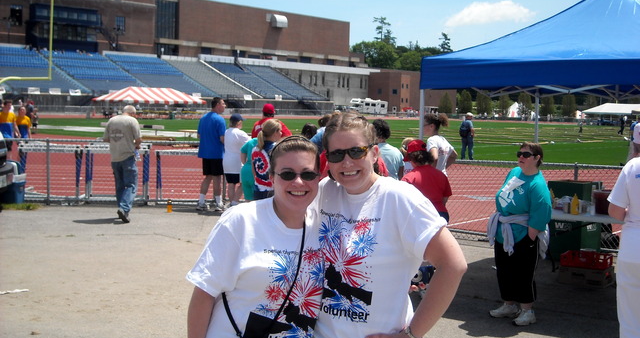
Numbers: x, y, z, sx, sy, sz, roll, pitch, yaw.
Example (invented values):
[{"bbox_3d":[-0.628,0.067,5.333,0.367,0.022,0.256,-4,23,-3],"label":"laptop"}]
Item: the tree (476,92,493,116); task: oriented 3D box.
[{"bbox_3d":[31.959,-12.725,176.000,2.914,5.828,2.914,1,4,0],"label":"tree"}]

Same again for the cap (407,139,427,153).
[{"bbox_3d":[0.928,-0.205,8.850,0.180,0.150,0.270,-3,-13,-46],"label":"cap"}]

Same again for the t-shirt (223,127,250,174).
[{"bbox_3d":[-1.330,-0.290,14.600,0.480,0.720,0.320,2,4,18],"label":"t-shirt"}]

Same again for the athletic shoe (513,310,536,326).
[{"bbox_3d":[1.718,1.244,7.600,0.265,0.120,0.100,-2,5,-42],"label":"athletic shoe"}]

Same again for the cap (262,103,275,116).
[{"bbox_3d":[-0.802,-0.936,14.250,0.180,0.150,0.270,1,1,-5],"label":"cap"}]

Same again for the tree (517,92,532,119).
[{"bbox_3d":[38.923,-12.104,172.000,2.753,5.601,2.753,1,4,0],"label":"tree"}]

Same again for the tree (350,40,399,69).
[{"bbox_3d":[14.571,-24.175,240.000,12.982,20.002,12.982,1,4,0],"label":"tree"}]

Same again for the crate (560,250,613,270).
[{"bbox_3d":[2.785,0.955,9.460,0.450,0.125,0.345,3,4,30],"label":"crate"}]

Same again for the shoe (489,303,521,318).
[{"bbox_3d":[1.568,1.202,7.680,0.265,0.120,0.100,0,4,-18],"label":"shoe"}]

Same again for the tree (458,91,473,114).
[{"bbox_3d":[28.365,-12.628,176.000,2.526,5.634,2.526,1,4,0],"label":"tree"}]

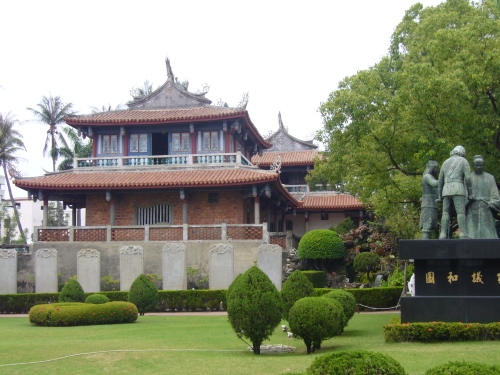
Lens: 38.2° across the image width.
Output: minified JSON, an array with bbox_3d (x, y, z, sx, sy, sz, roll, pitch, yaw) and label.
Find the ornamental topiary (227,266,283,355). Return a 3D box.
[{"bbox_3d":[0.112,2.731,15.980,1.244,1.954,1.244,0,-7,0],"label":"ornamental topiary"}]

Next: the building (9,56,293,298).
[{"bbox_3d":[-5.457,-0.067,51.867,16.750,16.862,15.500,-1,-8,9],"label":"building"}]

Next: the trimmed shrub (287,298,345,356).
[{"bbox_3d":[1.484,3.078,16.036,1.275,1.279,1.275,0,-7,0],"label":"trimmed shrub"}]

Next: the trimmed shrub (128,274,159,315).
[{"bbox_3d":[-5.144,5.206,34.919,1.449,1.985,1.449,0,-7,0],"label":"trimmed shrub"}]

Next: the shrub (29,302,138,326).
[{"bbox_3d":[-6.482,4.868,27.803,4.100,0.800,3.200,0,-7,0],"label":"shrub"}]

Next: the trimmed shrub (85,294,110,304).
[{"bbox_3d":[-6.581,5.156,31.093,1.082,1.087,1.082,0,-7,0],"label":"trimmed shrub"}]

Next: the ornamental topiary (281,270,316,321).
[{"bbox_3d":[1.664,3.875,24.907,1.267,2.012,1.267,0,-7,0],"label":"ornamental topiary"}]

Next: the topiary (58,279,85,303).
[{"bbox_3d":[-8.753,5.390,35.399,1.275,1.746,1.275,0,-7,0],"label":"topiary"}]

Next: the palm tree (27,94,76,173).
[{"bbox_3d":[-18.422,0.738,65.463,4.600,18.812,4.600,0,-7,0],"label":"palm tree"}]

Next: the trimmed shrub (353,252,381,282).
[{"bbox_3d":[6.673,4.582,41.255,1.594,1.732,1.594,0,-7,0],"label":"trimmed shrub"}]

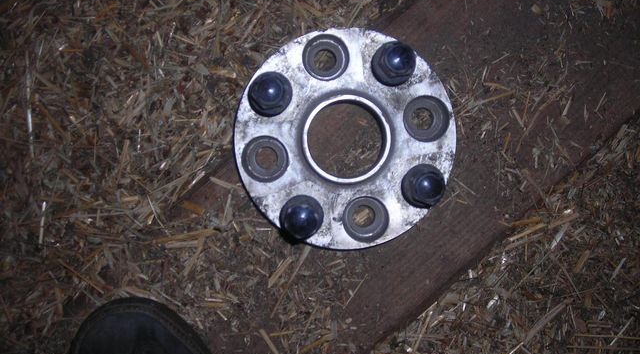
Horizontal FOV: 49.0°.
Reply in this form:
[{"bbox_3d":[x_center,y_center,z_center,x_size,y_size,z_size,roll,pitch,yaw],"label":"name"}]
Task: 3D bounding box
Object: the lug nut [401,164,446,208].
[{"bbox_3d":[0.066,0.006,0.432,0.027,0.034,0.027,0,91,-2],"label":"lug nut"}]

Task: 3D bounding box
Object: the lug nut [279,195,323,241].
[{"bbox_3d":[-0.011,0.025,0.429,0.027,0.034,0.027,0,91,-2],"label":"lug nut"}]

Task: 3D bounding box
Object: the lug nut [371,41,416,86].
[{"bbox_3d":[0.047,-0.071,0.429,0.027,0.034,0.027,0,91,-2],"label":"lug nut"}]

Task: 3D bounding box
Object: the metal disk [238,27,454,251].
[{"bbox_3d":[0.016,-0.024,0.452,0.140,0.026,0.140,0,91,-2],"label":"metal disk"}]

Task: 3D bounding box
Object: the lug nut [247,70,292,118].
[{"bbox_3d":[-0.030,-0.051,0.427,0.027,0.034,0.027,0,91,-2],"label":"lug nut"}]

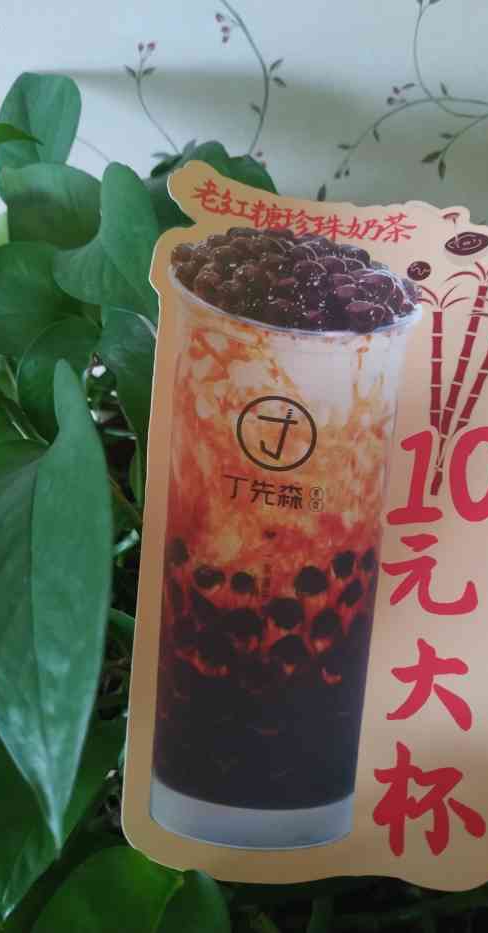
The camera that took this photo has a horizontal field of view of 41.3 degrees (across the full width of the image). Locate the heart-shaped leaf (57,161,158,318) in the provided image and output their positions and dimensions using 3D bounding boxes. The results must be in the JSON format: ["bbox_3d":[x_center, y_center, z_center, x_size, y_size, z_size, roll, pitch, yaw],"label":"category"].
[{"bbox_3d":[-0.085,-0.141,0.410,0.072,0.105,0.040,6,-6,-5],"label":"heart-shaped leaf"}]

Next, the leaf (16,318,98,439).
[{"bbox_3d":[-0.115,-0.052,0.400,0.055,0.085,0.026,7,-9,-7],"label":"leaf"}]

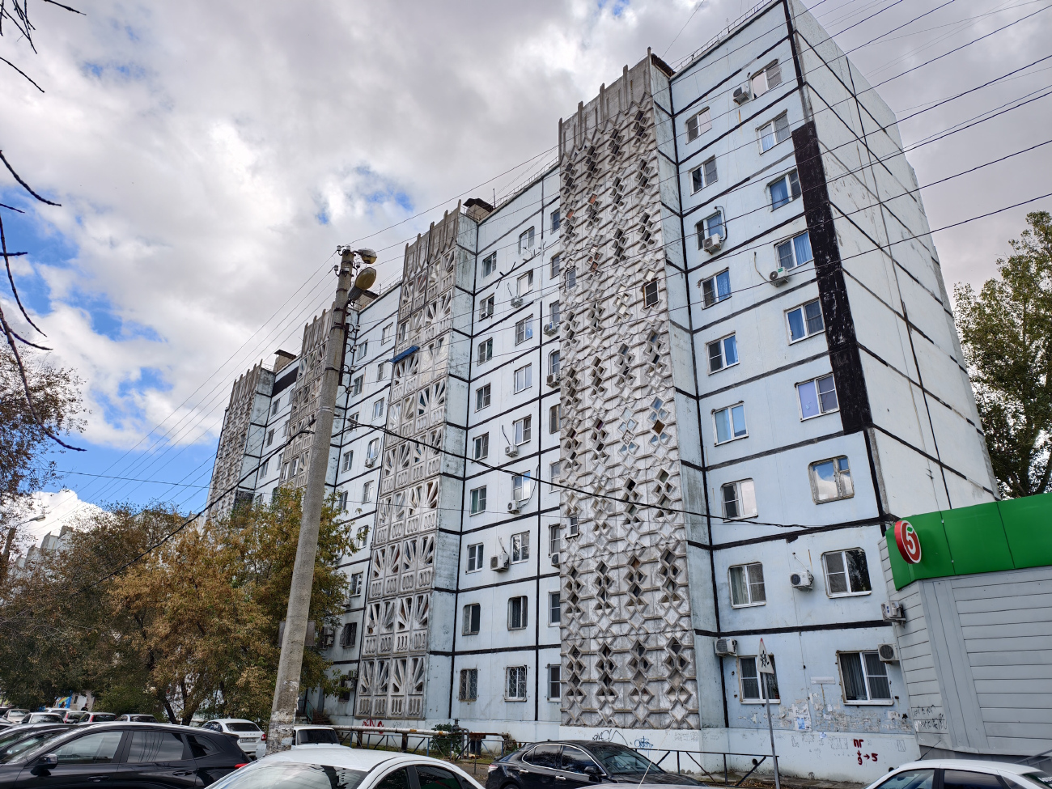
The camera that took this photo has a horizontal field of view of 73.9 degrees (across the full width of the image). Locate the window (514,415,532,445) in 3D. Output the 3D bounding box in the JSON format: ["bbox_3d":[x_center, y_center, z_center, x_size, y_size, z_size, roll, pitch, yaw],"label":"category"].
[{"bbox_3d":[-0.109,1.793,33.592,0.150,1.300,1.210,21,-31,-37],"label":"window"}]

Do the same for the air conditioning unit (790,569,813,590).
[{"bbox_3d":[8.573,5.761,21.743,0.270,0.420,0.620,21,-31,-37],"label":"air conditioning unit"}]

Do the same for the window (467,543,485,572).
[{"bbox_3d":[-2.551,8.182,34.858,0.150,1.382,1.273,21,-31,-37],"label":"window"}]

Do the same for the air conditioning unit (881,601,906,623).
[{"bbox_3d":[9.900,5.855,18.871,0.290,0.470,0.660,-2,-25,8],"label":"air conditioning unit"}]

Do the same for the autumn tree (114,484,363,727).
[{"bbox_3d":[-13.968,10.590,34.547,11.400,12.500,10.600,10,-26,-19],"label":"autumn tree"}]

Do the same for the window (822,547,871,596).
[{"bbox_3d":[9.400,5.221,20.501,0.150,1.285,1.270,21,-31,-37],"label":"window"}]

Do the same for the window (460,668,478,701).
[{"bbox_3d":[-2.512,12.968,31.242,0.150,1.300,1.220,21,-31,-37],"label":"window"}]

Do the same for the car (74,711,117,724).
[{"bbox_3d":[-24.011,18.348,38.595,1.700,1.500,3.950,22,-32,-38],"label":"car"}]

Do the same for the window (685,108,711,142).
[{"bbox_3d":[7.614,-11.841,30.849,0.150,1.200,1.283,21,-31,-37],"label":"window"}]

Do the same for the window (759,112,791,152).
[{"bbox_3d":[10.014,-10.594,28.269,0.150,1.396,1.355,21,-31,-37],"label":"window"}]

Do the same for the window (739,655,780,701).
[{"bbox_3d":[7.102,8.703,21.303,0.150,1.300,1.220,21,-31,-37],"label":"window"}]

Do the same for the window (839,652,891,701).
[{"bbox_3d":[9.373,7.805,19.305,0.150,1.337,1.287,21,-31,-37],"label":"window"}]

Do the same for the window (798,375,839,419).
[{"bbox_3d":[9.418,0.094,22.535,0.150,1.300,1.220,21,-31,-37],"label":"window"}]

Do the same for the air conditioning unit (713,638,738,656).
[{"bbox_3d":[6.580,8.296,22.974,0.270,0.470,0.680,21,-31,-37],"label":"air conditioning unit"}]

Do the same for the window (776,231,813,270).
[{"bbox_3d":[9.654,-5.102,25.098,0.150,1.200,1.264,21,-31,-37],"label":"window"}]

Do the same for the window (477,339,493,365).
[{"bbox_3d":[-2.175,-2.345,38.145,0.150,1.300,1.250,21,-31,-37],"label":"window"}]

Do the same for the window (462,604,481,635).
[{"bbox_3d":[-2.540,10.578,32.837,0.150,1.338,1.279,21,-31,-37],"label":"window"}]

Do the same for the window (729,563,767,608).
[{"bbox_3d":[7.145,6.157,22.467,0.150,1.300,1.200,21,-31,-37],"label":"window"}]

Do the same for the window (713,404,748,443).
[{"bbox_3d":[7.317,1.054,25.081,0.150,1.264,1.310,21,-31,-37],"label":"window"}]

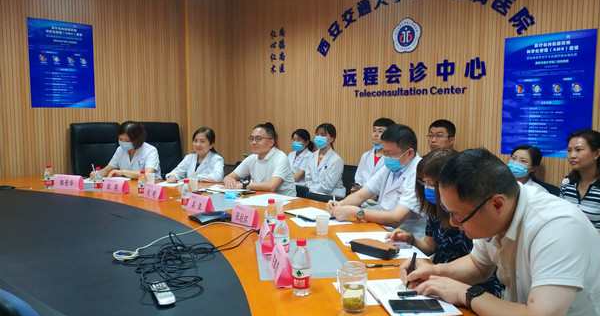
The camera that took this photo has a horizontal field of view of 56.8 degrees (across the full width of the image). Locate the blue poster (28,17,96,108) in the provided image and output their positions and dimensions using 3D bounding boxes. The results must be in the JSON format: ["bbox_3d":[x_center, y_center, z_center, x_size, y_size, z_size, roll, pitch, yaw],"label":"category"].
[{"bbox_3d":[-2.278,-0.892,5.320,0.030,0.830,0.600,5,8,44],"label":"blue poster"}]

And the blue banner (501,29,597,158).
[{"bbox_3d":[1.685,-0.424,3.785,0.600,0.835,0.015,4,6,44],"label":"blue banner"}]

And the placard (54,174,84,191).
[{"bbox_3d":[-1.795,0.193,4.320,0.210,0.115,0.090,0,5,-3],"label":"placard"}]

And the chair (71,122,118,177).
[{"bbox_3d":[-1.800,0.300,5.020,0.620,1.200,0.660,-2,5,-25],"label":"chair"}]

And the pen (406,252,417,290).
[{"bbox_3d":[0.386,0.390,1.920,0.011,0.132,0.011,17,-18,6],"label":"pen"}]

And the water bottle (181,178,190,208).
[{"bbox_3d":[-0.724,0.229,3.520,0.064,0.185,0.064,0,5,0],"label":"water bottle"}]

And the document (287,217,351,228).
[{"bbox_3d":[0.121,0.357,3.130,0.296,0.004,0.235,-1,5,-16],"label":"document"}]

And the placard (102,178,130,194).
[{"bbox_3d":[-1.430,0.216,4.320,0.220,0.097,0.075,3,5,30],"label":"placard"}]

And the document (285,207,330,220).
[{"bbox_3d":[0.075,0.334,3.290,0.330,0.015,0.230,5,7,44],"label":"document"}]

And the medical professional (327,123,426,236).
[{"bbox_3d":[0.460,0.430,3.000,0.680,1.220,0.550,-3,6,-35],"label":"medical professional"}]

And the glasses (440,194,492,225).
[{"bbox_3d":[0.471,0.129,1.570,0.145,0.050,0.145,-39,24,-6],"label":"glasses"}]

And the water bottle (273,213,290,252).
[{"bbox_3d":[-0.076,0.327,2.340,0.064,0.185,0.064,0,5,0],"label":"water bottle"}]

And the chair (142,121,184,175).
[{"bbox_3d":[-1.370,0.300,5.050,0.620,1.200,0.660,1,4,9],"label":"chair"}]

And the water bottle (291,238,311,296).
[{"bbox_3d":[0.007,0.368,1.866,0.062,0.187,0.062,0,5,0],"label":"water bottle"}]

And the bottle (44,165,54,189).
[{"bbox_3d":[-1.971,0.155,4.360,0.064,0.185,0.064,0,5,0],"label":"bottle"}]

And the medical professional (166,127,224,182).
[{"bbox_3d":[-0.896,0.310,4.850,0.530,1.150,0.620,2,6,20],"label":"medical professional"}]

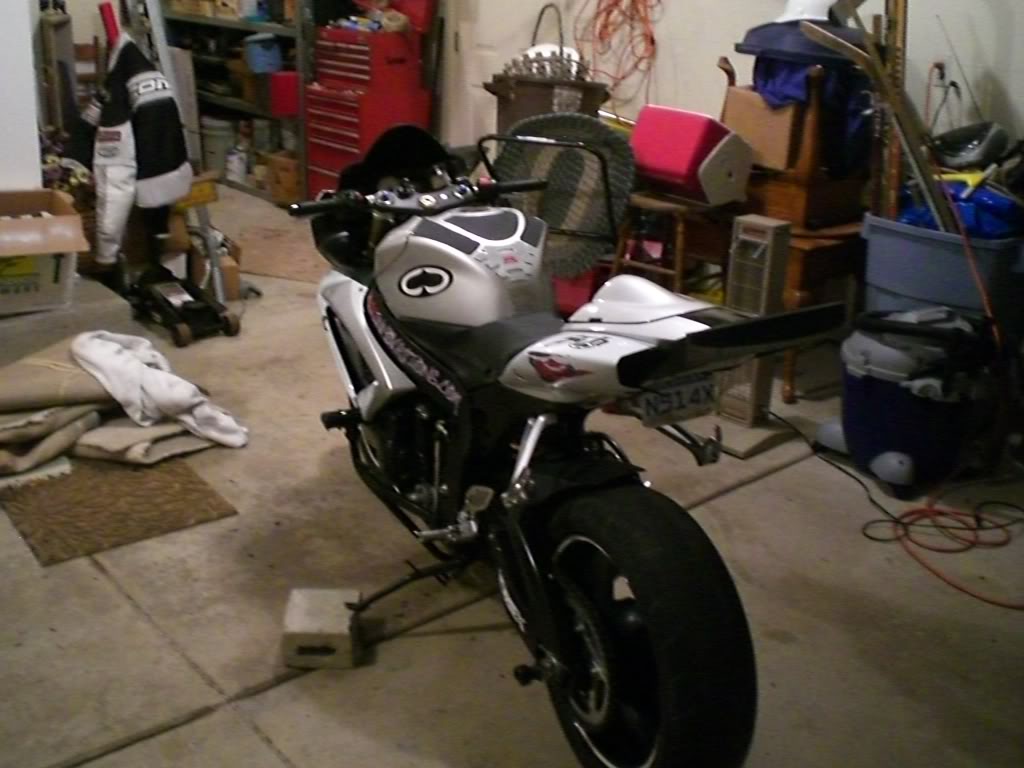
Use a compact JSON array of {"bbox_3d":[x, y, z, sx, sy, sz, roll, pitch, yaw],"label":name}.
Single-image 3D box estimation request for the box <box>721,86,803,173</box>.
[{"bbox_3d":[0.991,-0.966,4.200,0.240,0.260,0.320,-15,27,-37],"label":"box"}]

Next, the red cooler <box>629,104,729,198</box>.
[{"bbox_3d":[0.690,-0.865,4.290,0.320,0.270,0.350,18,4,-44],"label":"red cooler"}]

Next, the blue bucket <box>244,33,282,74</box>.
[{"bbox_3d":[-1.593,-2.130,7.262,0.230,0.265,0.240,1,21,0],"label":"blue bucket"}]

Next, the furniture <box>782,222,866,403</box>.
[{"bbox_3d":[1.066,-0.346,4.503,0.520,0.630,0.540,-15,27,-37],"label":"furniture"}]

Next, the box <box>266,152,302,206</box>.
[{"bbox_3d":[-1.333,-1.339,7.308,0.300,0.290,0.330,-15,27,-37],"label":"box"}]

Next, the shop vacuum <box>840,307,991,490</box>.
[{"bbox_3d":[1.333,0.025,3.684,0.450,0.540,0.450,6,21,13],"label":"shop vacuum"}]

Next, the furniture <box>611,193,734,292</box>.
[{"bbox_3d":[0.644,-0.360,4.356,0.420,0.750,0.420,-15,27,-37],"label":"furniture"}]

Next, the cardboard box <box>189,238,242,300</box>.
[{"bbox_3d":[-1.444,-0.535,5.452,0.230,0.200,0.300,-6,22,-19],"label":"cardboard box"}]

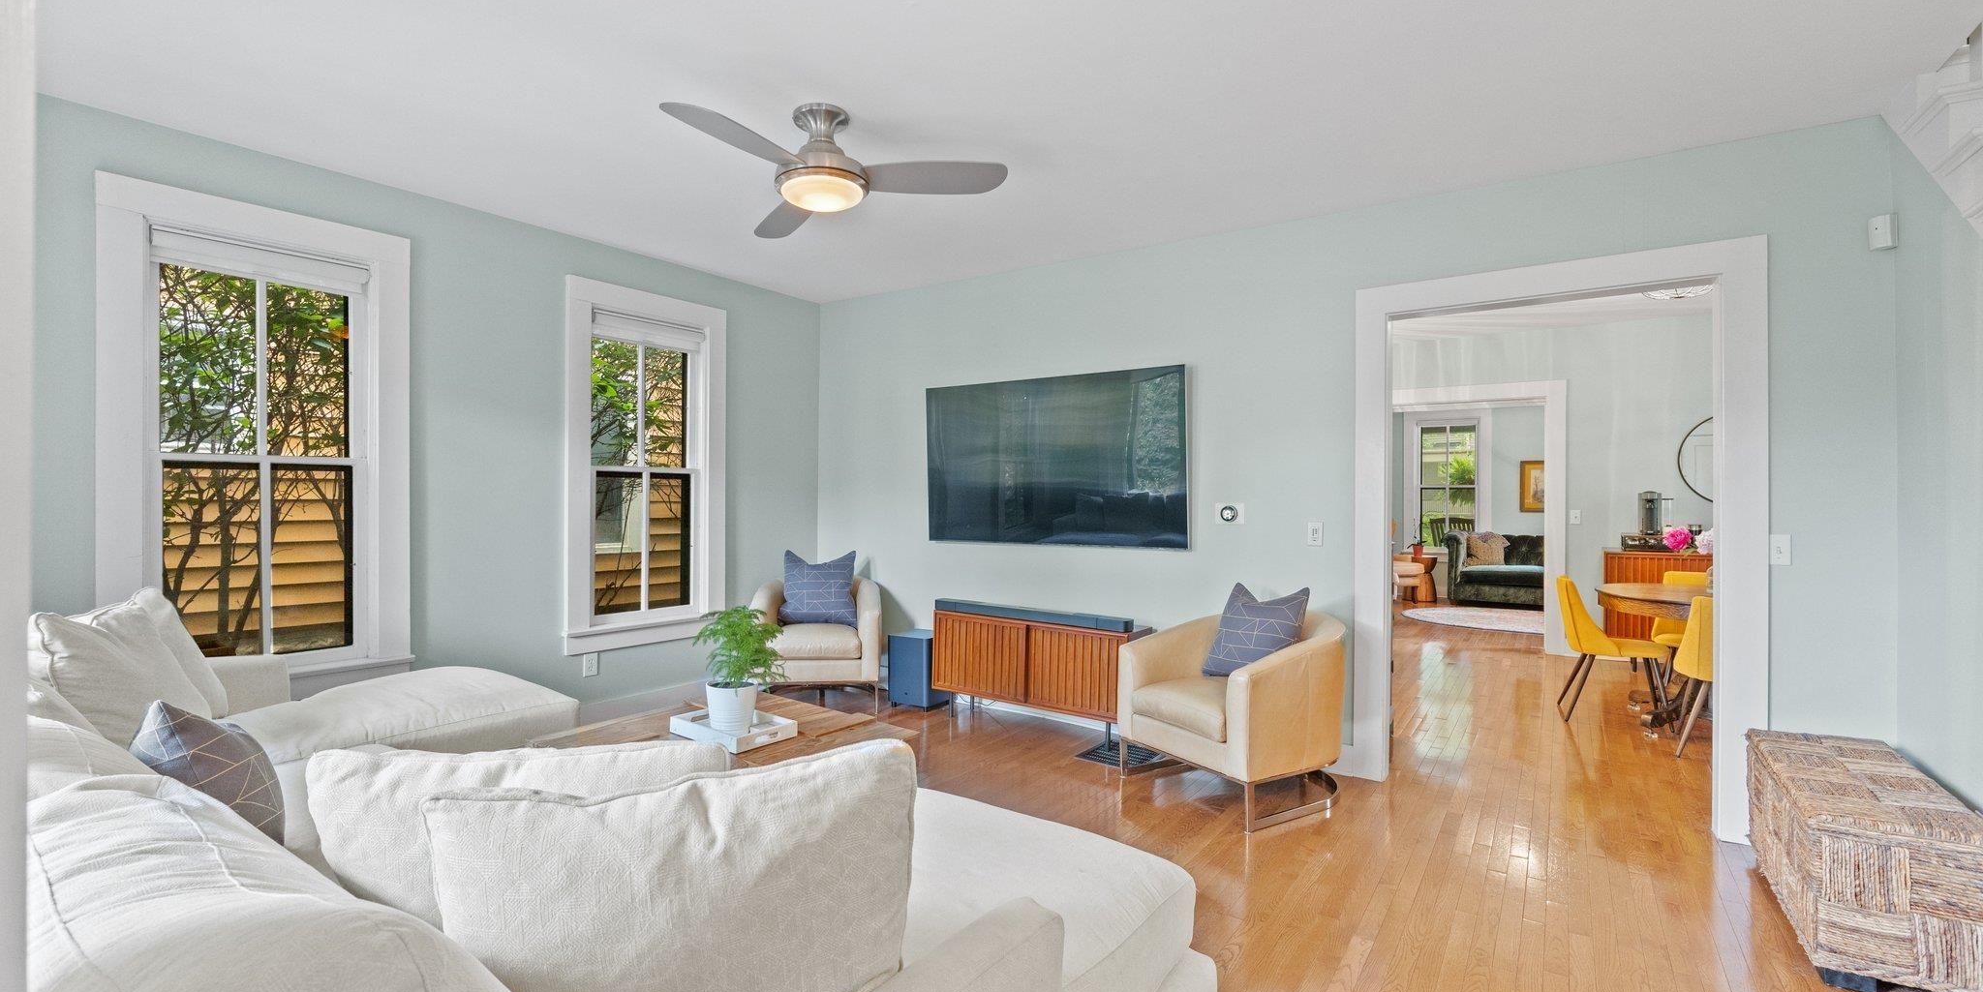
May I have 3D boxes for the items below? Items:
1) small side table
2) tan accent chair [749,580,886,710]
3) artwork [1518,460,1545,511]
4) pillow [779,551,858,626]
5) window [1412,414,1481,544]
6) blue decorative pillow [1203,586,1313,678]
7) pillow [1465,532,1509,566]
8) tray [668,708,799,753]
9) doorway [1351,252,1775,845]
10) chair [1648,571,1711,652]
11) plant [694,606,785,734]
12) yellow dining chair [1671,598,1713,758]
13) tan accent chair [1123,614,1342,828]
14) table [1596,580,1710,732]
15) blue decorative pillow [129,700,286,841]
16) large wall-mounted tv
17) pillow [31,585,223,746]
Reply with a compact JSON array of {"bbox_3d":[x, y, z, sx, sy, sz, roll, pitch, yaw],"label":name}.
[{"bbox_3d":[5.464,1.061,10.506,0.420,0.530,0.420,0,0,33],"label":"small side table"},{"bbox_3d":[-1.091,0.945,5.321,0.770,0.780,0.730,0,0,-5],"label":"tan accent chair"},{"bbox_3d":[6.927,-0.113,10.333,0.520,0.650,0.040,0,0,33],"label":"artwork"},{"bbox_3d":[-1.100,0.600,5.270,0.480,0.470,0.150,0,-14,-5],"label":"pillow"},{"bbox_3d":[5.876,-0.192,10.658,0.745,1.720,0.120,0,0,33],"label":"window"},{"bbox_3d":[1.184,0.632,3.714,0.150,0.460,0.450,31,-15,-27],"label":"blue decorative pillow"},{"bbox_3d":[5.994,0.662,10.001,0.430,0.420,0.160,0,-15,22],"label":"pillow"},{"bbox_3d":[-0.924,0.833,2.964,0.400,0.050,0.255,0,0,38],"label":"tray"},{"bbox_3d":[2.357,0.179,3.563,1.440,2.310,0.140,0,0,33],"label":"doorway"},{"bbox_3d":[4.367,0.896,5.116,0.490,0.830,0.580,0,0,33],"label":"chair"},{"bbox_3d":[-0.904,0.618,2.976,0.310,0.460,0.300,0,0,0],"label":"plant"},{"bbox_3d":[3.881,0.917,4.328,0.490,0.830,0.550,0,0,35],"label":"yellow dining chair"},{"bbox_3d":[1.124,0.922,3.677,0.780,0.755,0.750,0,0,-31],"label":"tan accent chair"},{"bbox_3d":[4.299,0.951,4.791,1.280,0.760,1.280,0,0,33],"label":"table"},{"bbox_3d":[-1.656,0.614,1.776,0.170,0.430,0.450,-23,11,-28],"label":"blue decorative pillow"},{"bbox_3d":[0.321,-0.200,4.785,1.680,0.955,0.050,0,2,33],"label":"large wall-mounted tv"},{"bbox_3d":[-2.647,0.579,2.561,0.230,0.470,0.530,-22,10,-26],"label":"pillow"}]

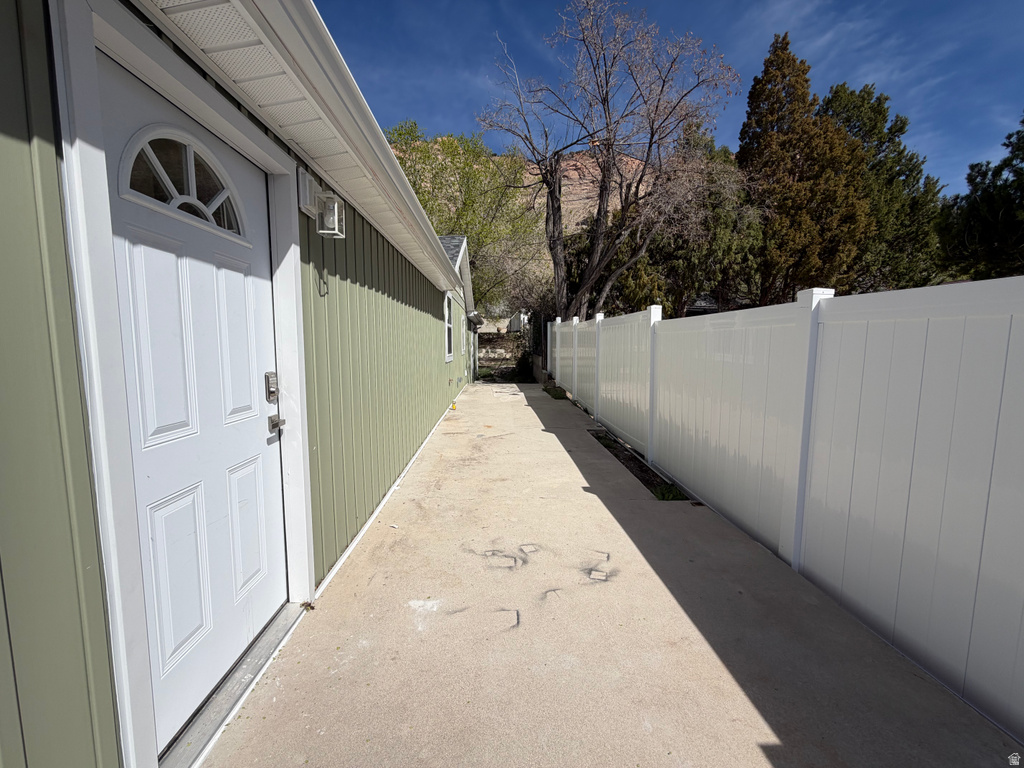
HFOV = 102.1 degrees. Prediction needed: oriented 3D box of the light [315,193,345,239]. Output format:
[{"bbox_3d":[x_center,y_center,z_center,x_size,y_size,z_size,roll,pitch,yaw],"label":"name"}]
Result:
[{"bbox_3d":[-0.916,-0.856,2.087,0.120,0.205,0.110,0,6,-2],"label":"light"}]

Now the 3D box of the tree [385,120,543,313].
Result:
[{"bbox_3d":[-2.825,-6.608,19.329,8.400,10.404,8.000,0,6,-2],"label":"tree"}]

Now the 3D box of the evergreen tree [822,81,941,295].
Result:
[{"bbox_3d":[9.353,-3.907,11.566,3.900,8.350,3.900,0,6,-2],"label":"evergreen tree"}]

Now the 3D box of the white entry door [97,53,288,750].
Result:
[{"bbox_3d":[-1.085,0.108,1.466,0.050,2.010,0.910,0,6,-2],"label":"white entry door"}]

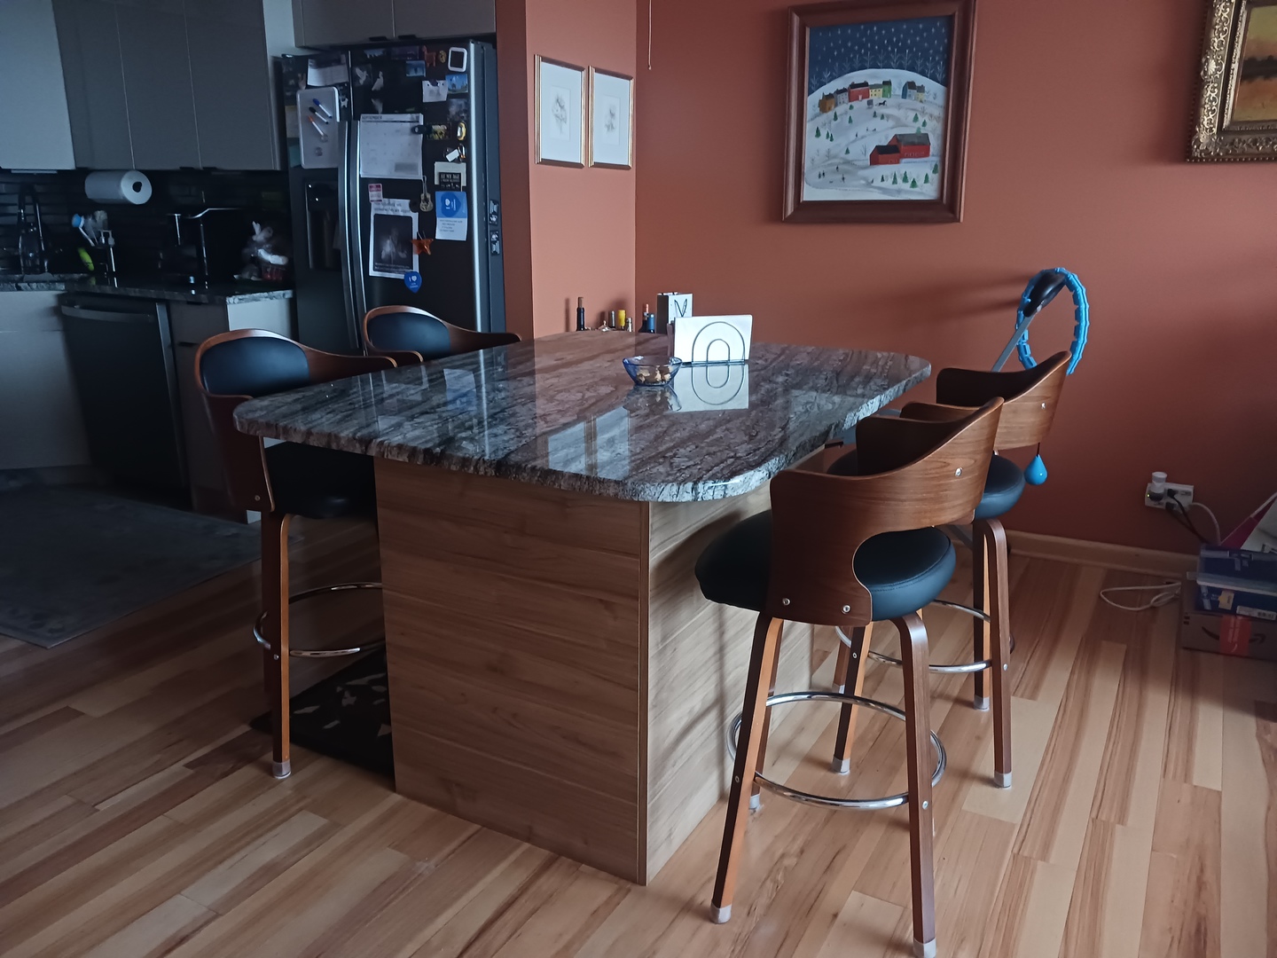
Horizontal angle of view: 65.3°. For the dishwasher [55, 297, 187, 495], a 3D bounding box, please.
[{"bbox_3d":[-2.022,-0.406,4.381,0.609,0.819,0.619,9,18,28],"label":"dishwasher"}]

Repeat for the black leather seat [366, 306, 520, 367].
[{"bbox_3d":[-0.517,-0.006,2.964,0.530,0.985,0.510,9,18,28],"label":"black leather seat"}]

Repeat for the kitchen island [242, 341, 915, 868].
[{"bbox_3d":[-0.023,0.232,2.185,1.079,0.901,1.423,9,18,28],"label":"kitchen island"}]

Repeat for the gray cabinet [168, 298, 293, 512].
[{"bbox_3d":[-1.565,-0.332,4.234,0.346,0.879,0.609,9,18,28],"label":"gray cabinet"}]

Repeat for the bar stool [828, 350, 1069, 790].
[{"bbox_3d":[0.670,0.173,2.311,0.524,0.954,0.509,7,17,23],"label":"bar stool"}]

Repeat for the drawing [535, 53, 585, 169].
[{"bbox_3d":[-0.277,-1.329,3.628,0.022,0.360,0.303,9,18,28],"label":"drawing"}]

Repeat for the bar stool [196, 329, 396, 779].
[{"bbox_3d":[-0.707,0.152,2.361,0.539,0.956,0.529,6,16,19],"label":"bar stool"}]

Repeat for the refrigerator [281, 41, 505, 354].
[{"bbox_3d":[-0.783,-0.754,4.088,0.913,1.777,0.849,9,18,28],"label":"refrigerator"}]

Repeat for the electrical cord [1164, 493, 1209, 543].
[{"bbox_3d":[1.857,0.144,3.381,0.148,0.160,0.070,9,18,28],"label":"electrical cord"}]

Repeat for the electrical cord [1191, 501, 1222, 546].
[{"bbox_3d":[1.910,0.159,3.354,0.111,0.147,0.070,9,18,28],"label":"electrical cord"}]

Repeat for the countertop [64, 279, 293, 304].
[{"bbox_3d":[-1.897,-0.821,4.283,1.208,0.032,0.649,9,18,28],"label":"countertop"}]

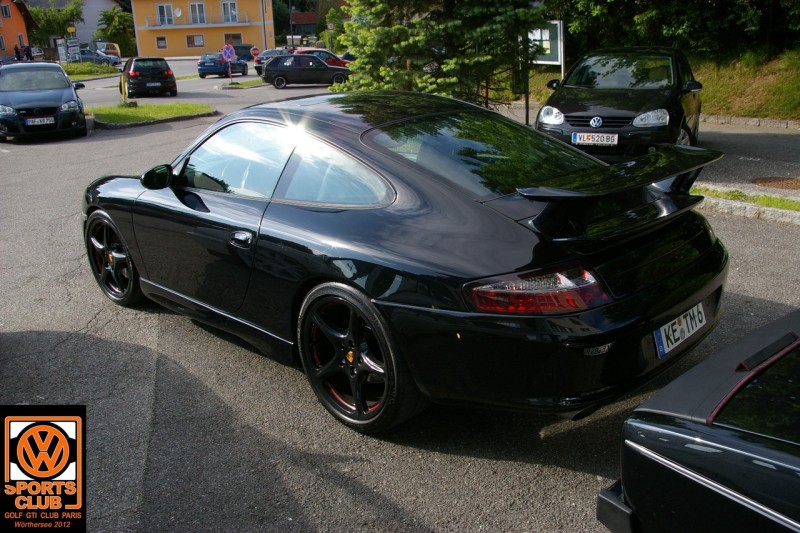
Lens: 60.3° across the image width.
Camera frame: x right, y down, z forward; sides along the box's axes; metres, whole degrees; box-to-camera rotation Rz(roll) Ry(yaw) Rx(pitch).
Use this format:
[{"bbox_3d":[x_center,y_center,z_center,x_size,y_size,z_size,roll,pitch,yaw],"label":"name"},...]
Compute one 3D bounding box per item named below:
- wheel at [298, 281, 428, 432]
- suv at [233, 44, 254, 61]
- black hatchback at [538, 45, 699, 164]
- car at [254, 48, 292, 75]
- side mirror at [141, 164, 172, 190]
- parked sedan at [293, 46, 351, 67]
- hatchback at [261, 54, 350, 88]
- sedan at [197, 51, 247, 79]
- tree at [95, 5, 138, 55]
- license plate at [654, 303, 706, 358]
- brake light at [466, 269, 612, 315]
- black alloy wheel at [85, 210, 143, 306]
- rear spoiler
[{"bbox_3d":[-0.133,0.346,2.936,0.640,0.640,0.280,14,24,43],"label":"wheel"},{"bbox_3d":[-15.192,-20.662,66.654,1.800,1.620,4.300,-3,18,0],"label":"suv"},{"bbox_3d":[3.200,-2.300,9.580,1.790,1.480,4.200,7,20,27],"label":"black hatchback"},{"bbox_3d":[-7.165,-12.131,40.814,1.700,1.410,4.300,-1,18,7],"label":"car"},{"bbox_3d":[-1.278,-0.467,3.615,0.115,0.130,0.190,14,24,43],"label":"side mirror"},{"bbox_3d":[-3.968,-10.897,36.675,4.000,1.460,1.700,-1,18,3],"label":"parked sedan"},{"bbox_3d":[-3.620,-8.200,28.750,3.950,1.370,1.650,-1,18,4],"label":"hatchback"},{"bbox_3d":[-10.655,-12.232,41.703,1.765,1.430,4.270,0,18,8],"label":"sedan"},{"bbox_3d":[-28.187,-23.667,69.768,4.400,5.300,4.200,-2,18,0],"label":"tree"},{"bbox_3d":[1.110,0.237,2.712,0.440,0.110,0.015,-19,7,-42],"label":"license plate"},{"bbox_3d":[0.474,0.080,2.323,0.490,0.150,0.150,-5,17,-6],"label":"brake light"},{"bbox_3d":[-1.801,-0.075,4.535,0.645,0.645,0.230,12,23,39],"label":"black alloy wheel"},{"bbox_3d":[0.895,-0.280,2.750,0.320,0.270,1.260,14,24,43],"label":"rear spoiler"}]

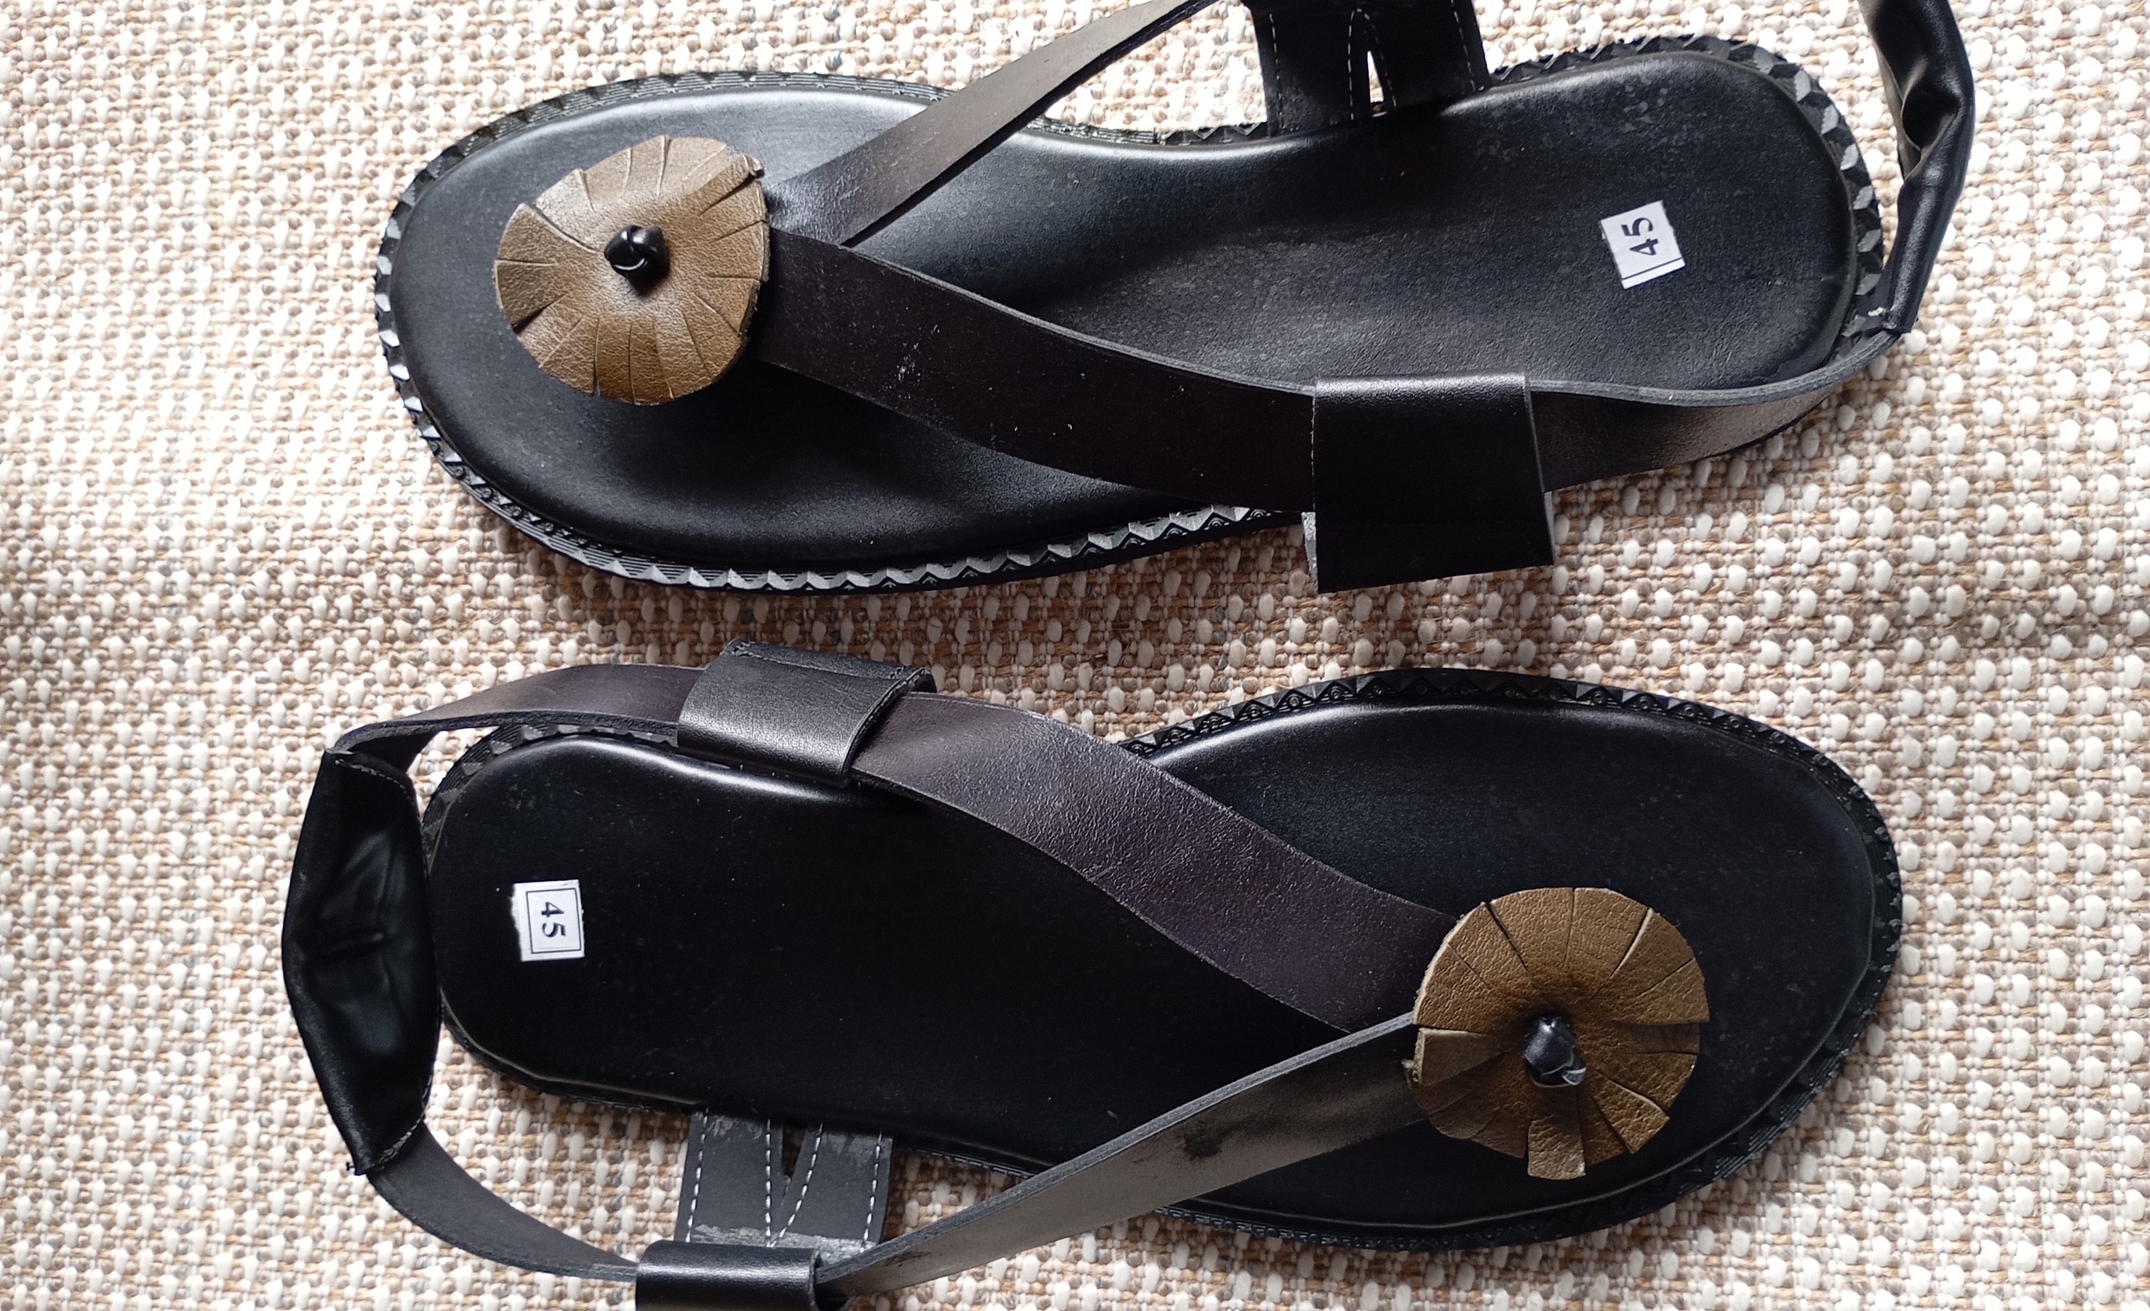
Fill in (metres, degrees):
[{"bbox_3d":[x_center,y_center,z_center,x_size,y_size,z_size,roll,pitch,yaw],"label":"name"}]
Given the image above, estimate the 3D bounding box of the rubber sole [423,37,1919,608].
[{"bbox_3d":[0.000,-0.068,0.357,0.310,0.024,0.109,1,90,10],"label":"rubber sole"}]

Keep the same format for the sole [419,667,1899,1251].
[{"bbox_3d":[0.006,0.057,0.355,0.301,0.023,0.114,2,90,10],"label":"sole"}]

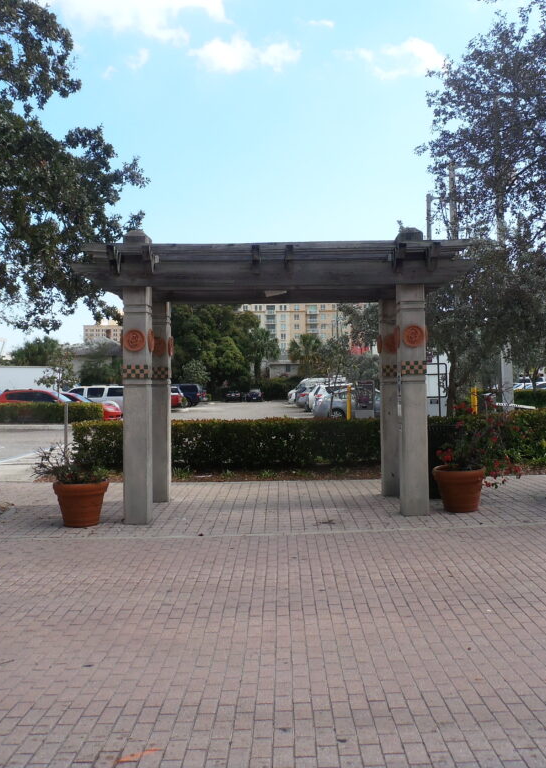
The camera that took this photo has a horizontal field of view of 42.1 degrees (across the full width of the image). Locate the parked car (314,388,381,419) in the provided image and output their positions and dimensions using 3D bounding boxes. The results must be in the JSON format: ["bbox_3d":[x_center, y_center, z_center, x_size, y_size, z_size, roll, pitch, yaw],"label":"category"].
[{"bbox_3d":[4.100,1.000,31.400,4.700,1.460,1.820,-1,-1,0],"label":"parked car"}]

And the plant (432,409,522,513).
[{"bbox_3d":[2.610,0.960,9.050,1.100,1.300,0.950,-1,-1,0],"label":"plant"}]

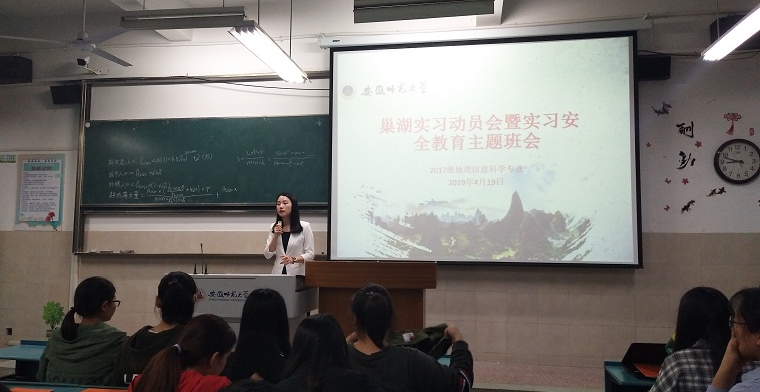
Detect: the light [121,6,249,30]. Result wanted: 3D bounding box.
[{"bbox_3d":[-1.881,-1.691,5.498,1.240,0.200,0.200,0,-5,9],"label":"light"}]

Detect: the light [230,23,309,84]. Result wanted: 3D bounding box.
[{"bbox_3d":[-0.823,-1.120,4.448,0.240,0.100,1.240,0,-5,9],"label":"light"}]

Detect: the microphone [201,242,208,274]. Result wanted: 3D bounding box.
[{"bbox_3d":[-1.636,0.574,5.260,0.040,0.290,0.080,0,-5,9],"label":"microphone"}]

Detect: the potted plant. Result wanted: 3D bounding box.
[{"bbox_3d":[-3.590,1.363,6.280,0.240,0.400,0.220,0,-5,9],"label":"potted plant"}]

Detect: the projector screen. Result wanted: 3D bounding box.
[{"bbox_3d":[0.984,-0.452,5.750,3.060,2.270,0.080,0,-5,9],"label":"projector screen"}]

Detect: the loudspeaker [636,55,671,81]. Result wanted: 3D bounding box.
[{"bbox_3d":[2.579,-1.246,5.529,0.390,0.240,0.220,0,5,9],"label":"loudspeaker"}]

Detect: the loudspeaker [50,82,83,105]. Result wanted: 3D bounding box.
[{"bbox_3d":[-3.532,-1.178,6.543,0.390,0.240,0.220,0,5,9],"label":"loudspeaker"}]

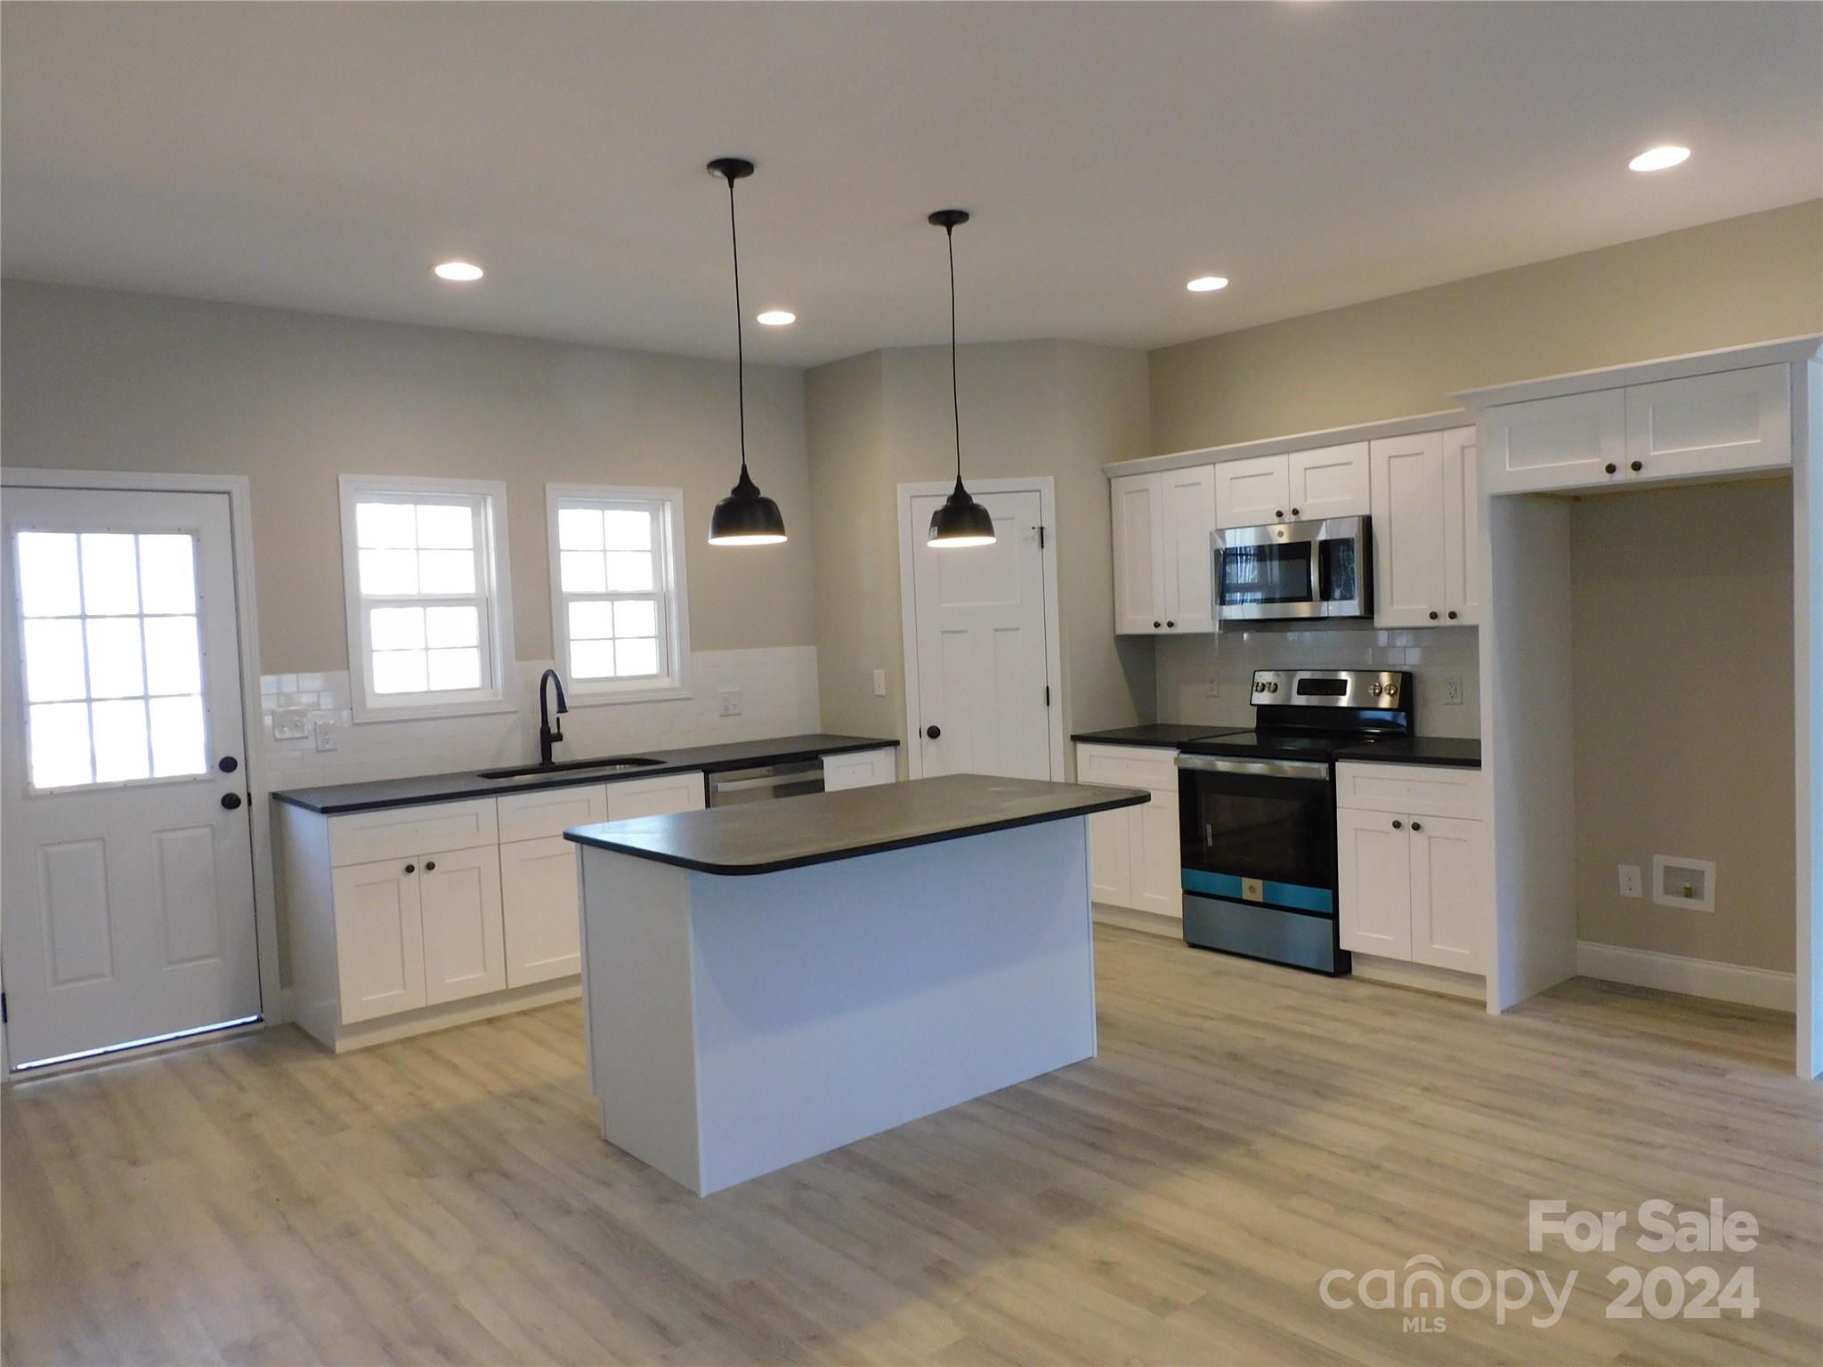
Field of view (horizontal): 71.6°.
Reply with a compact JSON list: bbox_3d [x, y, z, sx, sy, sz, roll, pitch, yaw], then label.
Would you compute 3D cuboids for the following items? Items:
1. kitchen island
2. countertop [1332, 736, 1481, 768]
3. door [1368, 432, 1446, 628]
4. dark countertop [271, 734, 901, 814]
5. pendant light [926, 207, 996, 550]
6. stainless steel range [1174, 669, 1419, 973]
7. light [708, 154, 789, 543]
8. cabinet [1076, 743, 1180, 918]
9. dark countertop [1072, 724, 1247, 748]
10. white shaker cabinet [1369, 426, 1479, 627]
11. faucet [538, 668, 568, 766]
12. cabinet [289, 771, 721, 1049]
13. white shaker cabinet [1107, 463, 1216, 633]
[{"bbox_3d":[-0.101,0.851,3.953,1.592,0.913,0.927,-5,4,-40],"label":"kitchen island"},{"bbox_3d":[2.106,0.274,4.944,0.648,0.035,0.593,-5,4,-40],"label":"countertop"},{"bbox_3d":[1.988,-0.602,5.042,0.022,0.759,0.300,-4,4,-40],"label":"door"},{"bbox_3d":[-1.276,0.370,5.553,2.640,0.030,0.650,-5,4,-40],"label":"dark countertop"},{"bbox_3d":[0.145,-0.998,4.162,0.227,1.059,0.227,-2,3,0],"label":"pendant light"},{"bbox_3d":[1.655,0.569,5.488,0.695,1.190,0.752,-5,4,-40],"label":"stainless steel range"},{"bbox_3d":[-0.489,-0.934,3.611,0.226,1.062,0.226,-2,3,0],"label":"light"},{"bbox_3d":[1.242,0.668,6.023,0.646,0.794,0.607,-5,4,-40],"label":"cabinet"},{"bbox_3d":[1.225,0.253,6.030,0.645,0.030,0.641,-5,4,-40],"label":"dark countertop"},{"bbox_3d":[2.193,-0.606,5.007,0.327,0.759,0.604,-5,4,-40],"label":"white shaker cabinet"},{"bbox_3d":[-1.539,0.156,5.519,0.095,0.420,0.242,-5,4,-40],"label":"faucet"},{"bbox_3d":[-1.661,0.855,5.208,1.518,0.865,0.646,-5,4,-40],"label":"cabinet"},{"bbox_3d":[1.314,-0.626,6.062,0.327,0.759,0.609,-5,4,-40],"label":"white shaker cabinet"}]

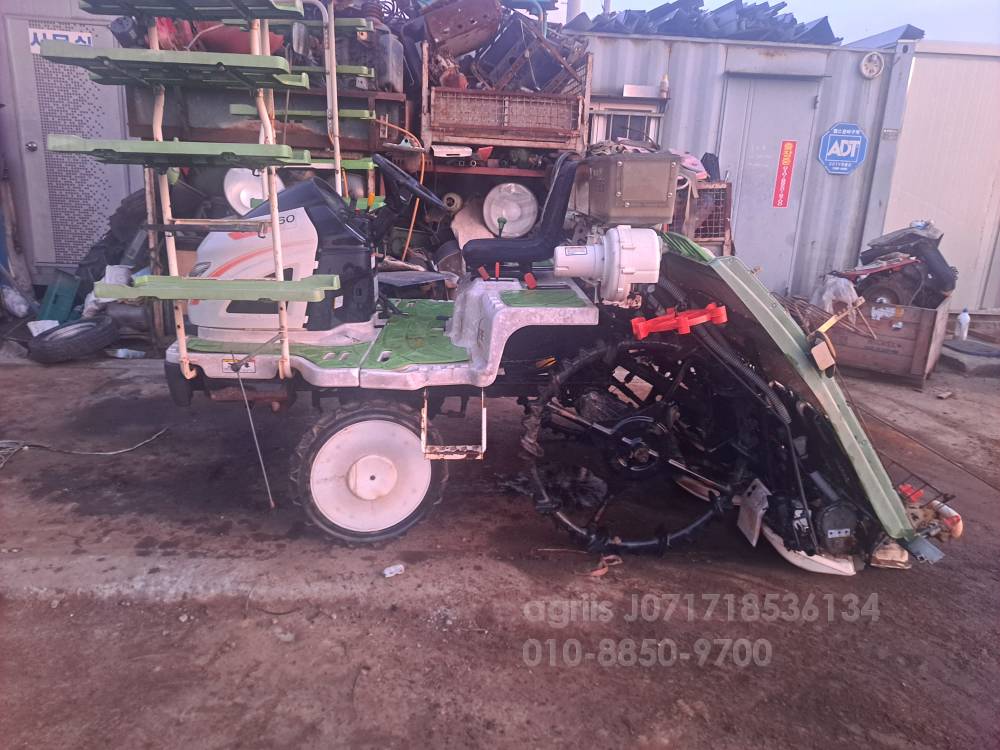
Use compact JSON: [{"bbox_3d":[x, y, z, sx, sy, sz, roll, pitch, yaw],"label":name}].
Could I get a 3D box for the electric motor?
[{"bbox_3d":[0.459,-0.476,3.083,0.420,0.310,0.300,2,16,-4],"label":"electric motor"}]

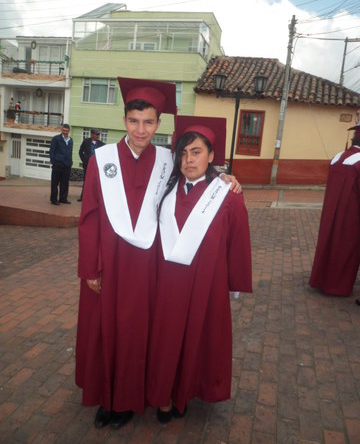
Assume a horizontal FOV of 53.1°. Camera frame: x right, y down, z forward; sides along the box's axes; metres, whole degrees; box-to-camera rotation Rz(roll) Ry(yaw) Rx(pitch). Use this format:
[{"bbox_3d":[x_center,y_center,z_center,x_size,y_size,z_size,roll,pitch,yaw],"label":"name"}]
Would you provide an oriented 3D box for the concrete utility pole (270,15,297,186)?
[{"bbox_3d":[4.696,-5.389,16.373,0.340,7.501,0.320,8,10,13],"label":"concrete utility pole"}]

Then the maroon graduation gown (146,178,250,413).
[{"bbox_3d":[0.127,0.410,1.981,0.560,1.285,0.400,7,9,6],"label":"maroon graduation gown"}]

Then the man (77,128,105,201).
[{"bbox_3d":[-2.090,-1.306,8.462,0.570,1.687,0.360,0,11,-30],"label":"man"}]

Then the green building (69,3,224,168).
[{"bbox_3d":[-1.760,-7.419,22.105,7.100,9.900,6.800,8,10,13],"label":"green building"}]

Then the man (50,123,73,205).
[{"bbox_3d":[-2.553,-1.225,7.780,0.500,1.711,0.330,-1,11,-33],"label":"man"}]

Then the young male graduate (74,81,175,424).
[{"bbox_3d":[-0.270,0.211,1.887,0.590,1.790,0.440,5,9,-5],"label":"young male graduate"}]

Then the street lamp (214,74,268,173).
[{"bbox_3d":[1.578,-2.394,10.613,1.546,3.734,0.400,8,10,13],"label":"street lamp"}]

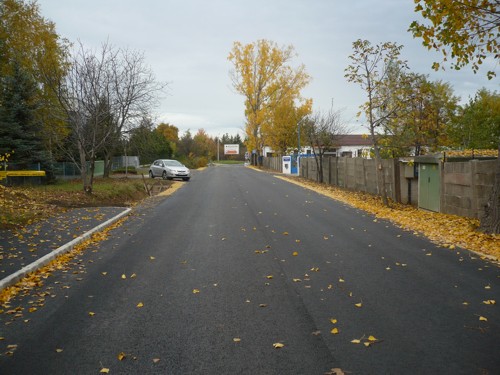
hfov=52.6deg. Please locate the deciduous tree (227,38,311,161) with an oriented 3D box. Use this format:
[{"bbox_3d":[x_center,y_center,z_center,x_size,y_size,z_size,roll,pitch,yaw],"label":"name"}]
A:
[{"bbox_3d":[2.677,-11.534,69.403,11.258,17.015,10.500,0,4,0],"label":"deciduous tree"}]

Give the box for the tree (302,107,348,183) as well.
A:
[{"bbox_3d":[4.496,-2.520,30.100,2.739,4.510,2.700,0,4,0],"label":"tree"}]

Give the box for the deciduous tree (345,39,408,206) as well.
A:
[{"bbox_3d":[4.170,-2.098,16.600,2.069,5.434,2.100,0,4,0],"label":"deciduous tree"}]

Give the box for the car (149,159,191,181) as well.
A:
[{"bbox_3d":[-5.607,-1.229,35.300,1.760,1.460,4.250,-2,4,-27],"label":"car"}]

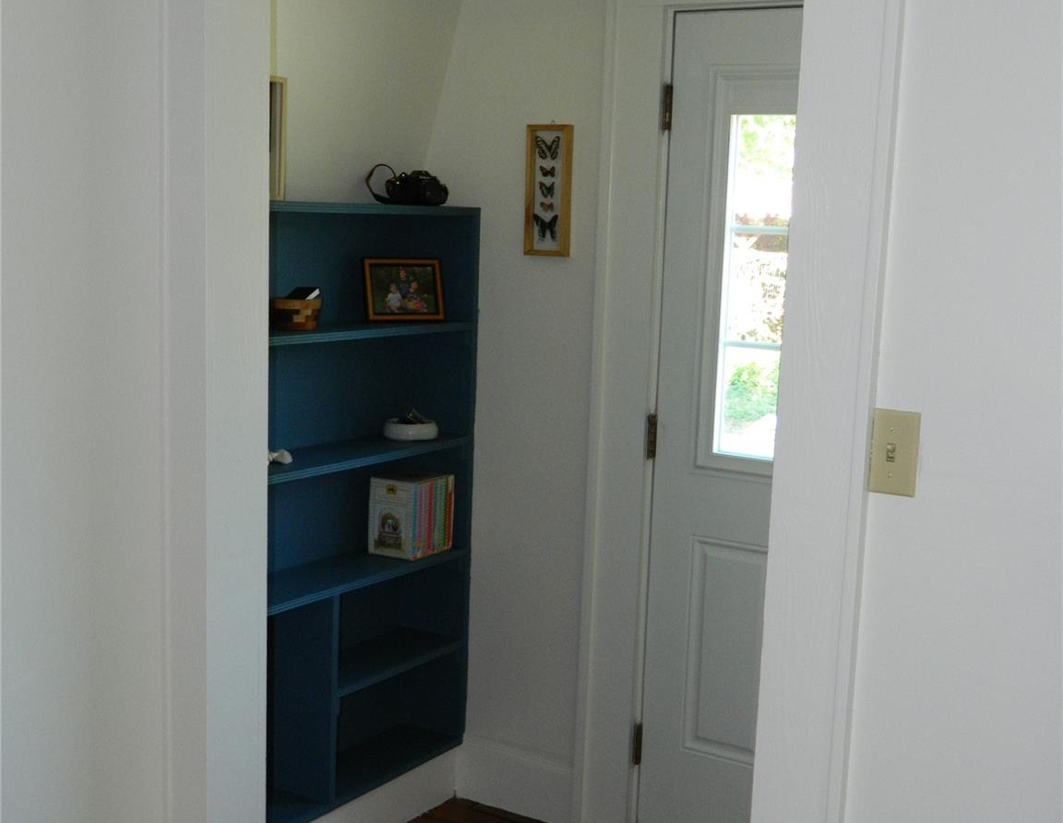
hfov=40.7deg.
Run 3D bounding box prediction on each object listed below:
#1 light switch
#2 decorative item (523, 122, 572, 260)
[{"bbox_3d":[0.485,0.055,1.915,0.065,0.113,0.014,8,10,33],"label":"light switch"},{"bbox_3d":[0.043,-0.553,3.600,0.117,0.325,0.030,8,10,33],"label":"decorative item"}]

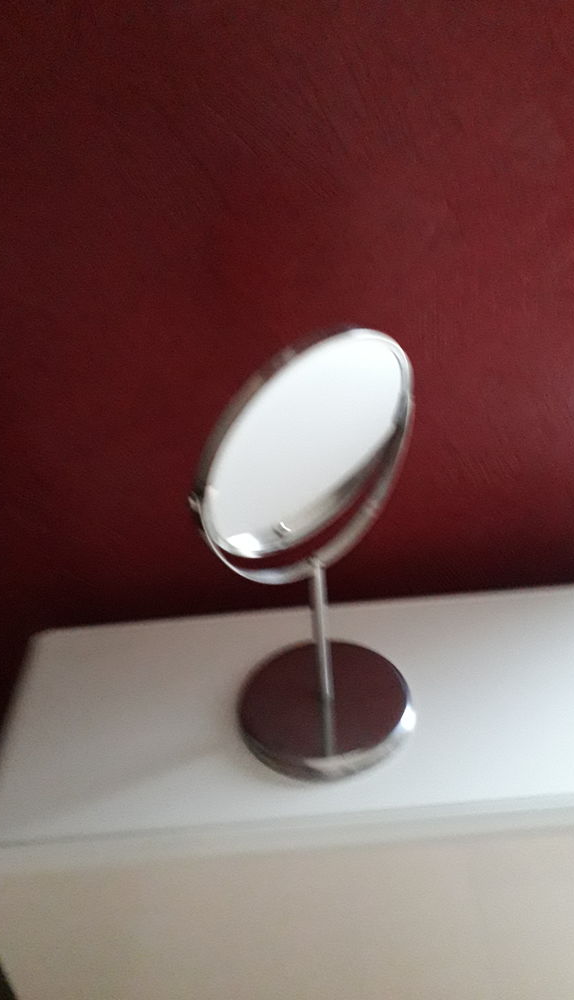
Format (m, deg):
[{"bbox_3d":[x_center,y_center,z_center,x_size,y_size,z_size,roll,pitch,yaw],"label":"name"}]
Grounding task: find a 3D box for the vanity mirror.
[{"bbox_3d":[0.021,0.029,0.531,0.192,0.305,0.139,-24,36,-32],"label":"vanity mirror"}]

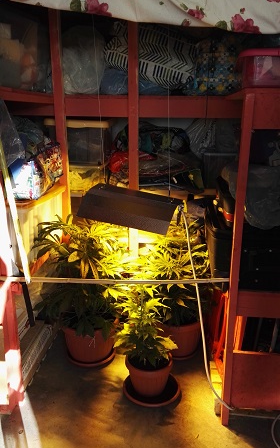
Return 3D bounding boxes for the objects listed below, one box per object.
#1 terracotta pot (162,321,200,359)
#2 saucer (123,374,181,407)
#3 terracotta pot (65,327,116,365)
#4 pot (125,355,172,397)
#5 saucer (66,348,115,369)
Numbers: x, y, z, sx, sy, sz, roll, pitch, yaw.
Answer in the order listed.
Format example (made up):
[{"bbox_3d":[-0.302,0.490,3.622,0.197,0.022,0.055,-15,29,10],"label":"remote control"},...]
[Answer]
[{"bbox_3d":[0.257,0.699,2.415,0.287,0.243,0.287,0,15,0],"label":"terracotta pot"},{"bbox_3d":[0.069,0.909,2.082,0.322,0.034,0.322,0,15,0],"label":"saucer"},{"bbox_3d":[-0.312,0.703,2.377,0.358,0.262,0.358,0,15,0],"label":"terracotta pot"},{"bbox_3d":[0.054,0.821,2.060,0.259,0.201,0.259,0,15,0],"label":"pot"},{"bbox_3d":[-0.312,0.820,2.410,0.314,0.036,0.314,0,15,0],"label":"saucer"}]

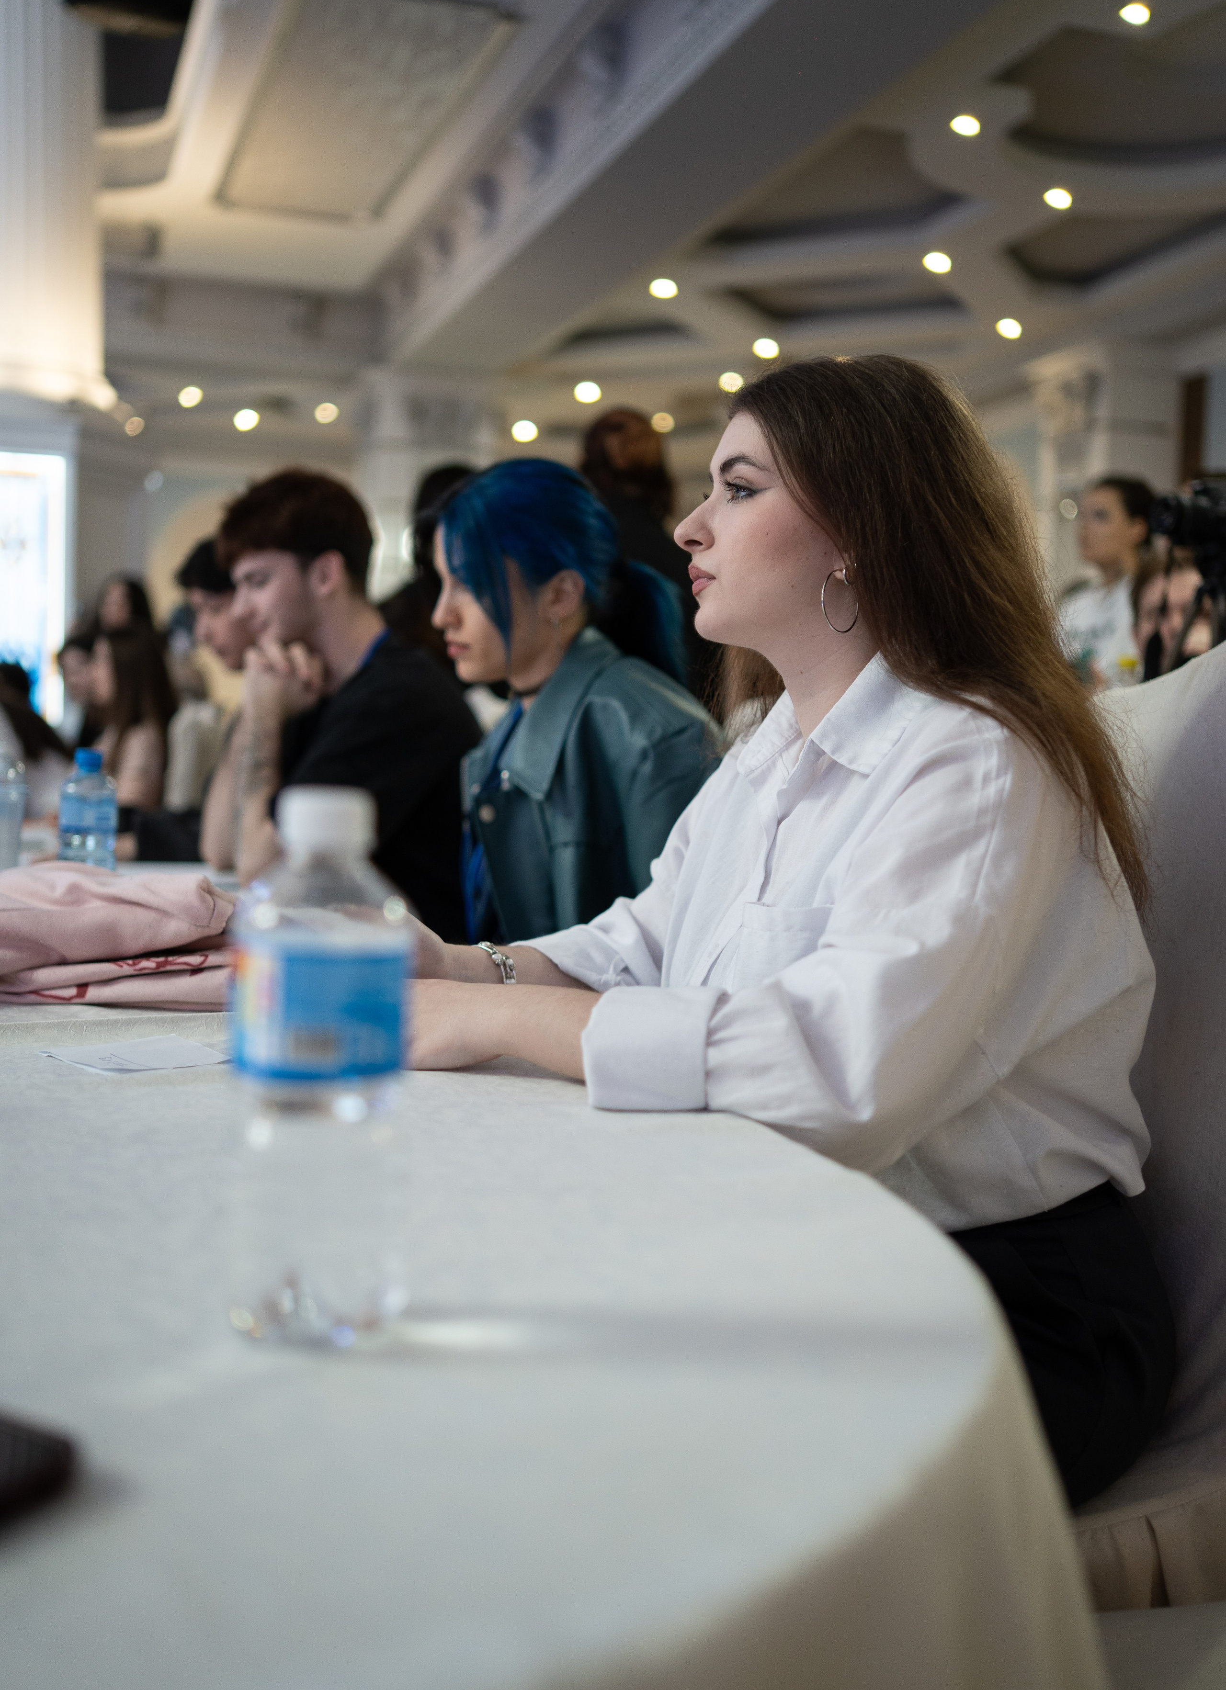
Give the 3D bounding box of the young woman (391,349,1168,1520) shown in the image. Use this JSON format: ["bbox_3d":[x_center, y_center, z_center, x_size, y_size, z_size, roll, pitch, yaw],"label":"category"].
[{"bbox_3d":[0.080,0.260,1.310,0.700,1.260,0.490,-1,4,-22],"label":"young woman"}]

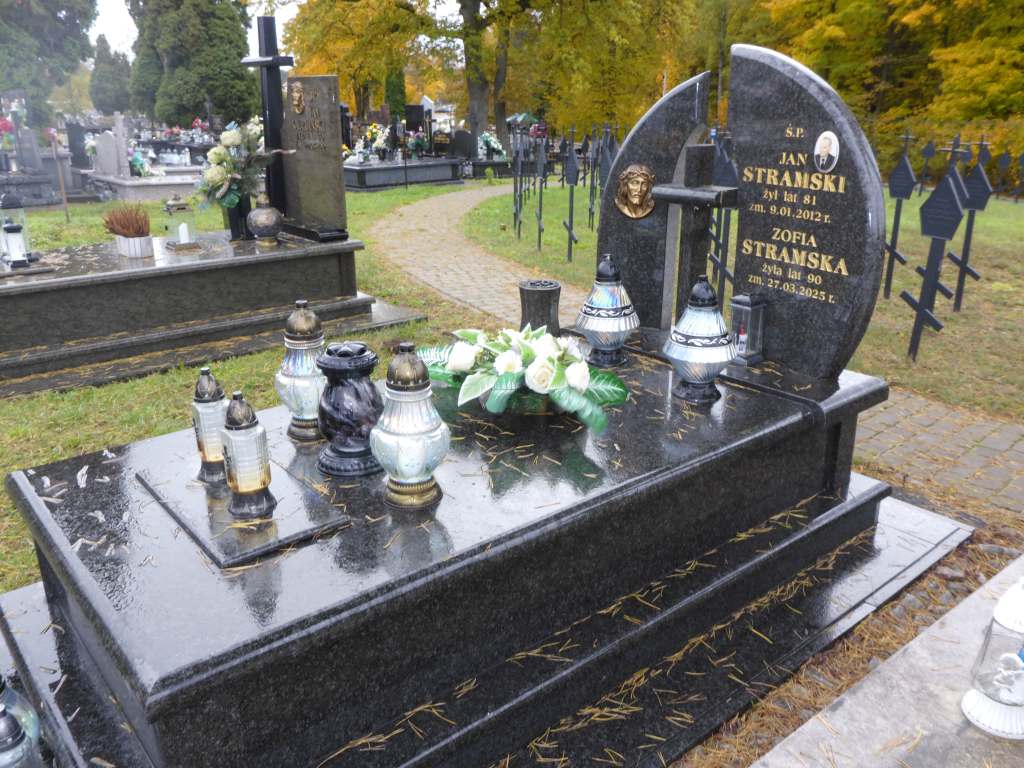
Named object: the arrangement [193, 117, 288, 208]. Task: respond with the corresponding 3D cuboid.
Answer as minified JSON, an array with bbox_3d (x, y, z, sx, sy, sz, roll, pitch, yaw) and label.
[{"bbox_3d":[-1.751,-1.422,5.343,0.620,0.600,0.460,-4,18,-17],"label":"arrangement"}]

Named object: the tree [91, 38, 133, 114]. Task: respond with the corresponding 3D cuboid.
[{"bbox_3d":[-20.663,-15.710,42.734,2.300,5.000,2.300,-7,19,-24],"label":"tree"}]

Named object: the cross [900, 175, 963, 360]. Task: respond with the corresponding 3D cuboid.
[{"bbox_3d":[2.378,-0.691,4.678,0.080,1.170,0.260,-13,22,-38],"label":"cross"}]

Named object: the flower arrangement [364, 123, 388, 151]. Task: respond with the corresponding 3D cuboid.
[{"bbox_3d":[-2.340,-4.270,14.300,0.410,0.480,0.380,-2,20,-6],"label":"flower arrangement"}]

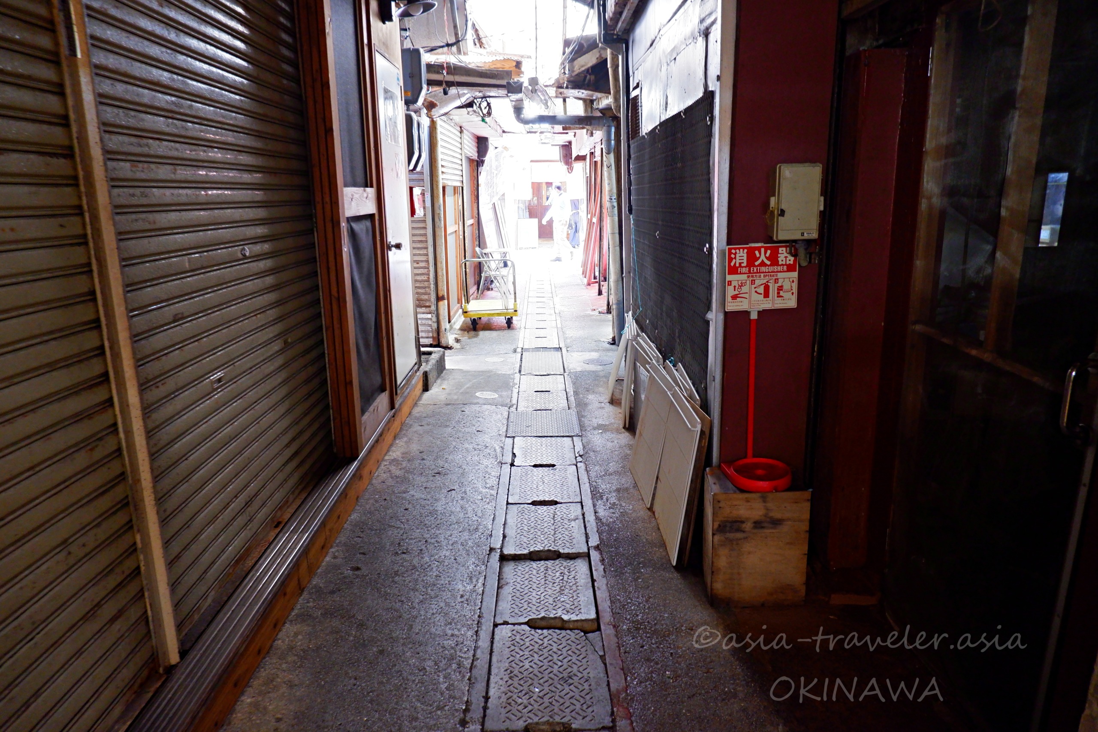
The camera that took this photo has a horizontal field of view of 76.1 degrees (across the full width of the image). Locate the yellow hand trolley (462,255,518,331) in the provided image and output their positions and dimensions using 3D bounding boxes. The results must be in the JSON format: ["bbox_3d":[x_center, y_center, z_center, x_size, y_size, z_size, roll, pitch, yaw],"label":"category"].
[{"bbox_3d":[-0.665,-0.876,8.142,0.600,0.810,0.890,-1,14,-1],"label":"yellow hand trolley"}]

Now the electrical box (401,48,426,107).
[{"bbox_3d":[-1.096,-2.270,5.578,0.200,0.415,0.250,-1,14,-1],"label":"electrical box"}]

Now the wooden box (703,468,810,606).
[{"bbox_3d":[0.754,0.625,2.602,0.343,0.437,0.236,0,14,4],"label":"wooden box"}]

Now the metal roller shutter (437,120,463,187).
[{"bbox_3d":[-1.177,-2.564,8.571,0.060,0.700,2.350,-1,14,-1],"label":"metal roller shutter"}]

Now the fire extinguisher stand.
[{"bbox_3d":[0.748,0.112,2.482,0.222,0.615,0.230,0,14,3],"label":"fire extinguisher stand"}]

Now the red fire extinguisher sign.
[{"bbox_3d":[0.749,-0.309,2.457,0.246,0.228,0.012,1,14,7],"label":"red fire extinguisher sign"}]

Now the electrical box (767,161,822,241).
[{"bbox_3d":[0.839,-0.556,2.399,0.165,0.255,0.095,-1,14,-1],"label":"electrical box"}]

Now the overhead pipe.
[{"bbox_3d":[0.110,-2.461,6.610,1.000,0.430,0.160,-1,14,-1],"label":"overhead pipe"}]

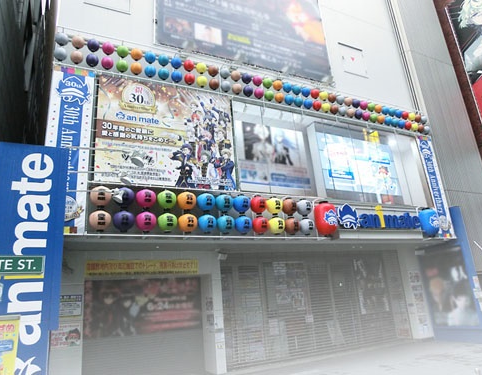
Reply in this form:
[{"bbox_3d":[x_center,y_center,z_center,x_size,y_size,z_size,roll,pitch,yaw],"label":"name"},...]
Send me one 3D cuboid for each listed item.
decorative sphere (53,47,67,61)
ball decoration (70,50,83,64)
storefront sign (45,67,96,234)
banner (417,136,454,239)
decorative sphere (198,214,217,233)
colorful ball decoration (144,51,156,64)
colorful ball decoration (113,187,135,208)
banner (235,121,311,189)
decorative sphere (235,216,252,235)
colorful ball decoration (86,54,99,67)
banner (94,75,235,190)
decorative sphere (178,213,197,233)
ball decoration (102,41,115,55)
[{"bbox_3d":[-4.066,-2.996,8.136,0.280,0.295,0.280,5,-20,-26],"label":"decorative sphere"},{"bbox_3d":[-3.577,-2.844,7.900,0.258,0.281,0.258,4,-19,-25],"label":"ball decoration"},{"bbox_3d":[-3.195,-0.754,6.791,0.704,3.302,0.060,4,-19,-26],"label":"storefront sign"},{"bbox_3d":[6.149,-0.061,11.405,0.753,3.345,0.060,4,-19,-26],"label":"banner"},{"bbox_3d":[-0.781,0.856,8.426,0.425,0.450,0.425,5,-20,-26],"label":"decorative sphere"},{"bbox_3d":[-2.026,-2.910,8.083,0.255,0.260,0.255,4,-19,-26],"label":"colorful ball decoration"},{"bbox_3d":[-2.492,0.229,7.762,0.425,0.450,0.425,5,-20,-26],"label":"colorful ball decoration"},{"bbox_3d":[0.862,-0.802,9.510,2.120,1.860,0.040,4,-19,-25],"label":"banner"},{"bbox_3d":[0.067,0.924,8.846,0.425,0.450,0.425,-4,-18,-1],"label":"decorative sphere"},{"bbox_3d":[-3.293,-2.822,8.034,0.258,0.281,0.258,4,-19,-25],"label":"colorful ball decoration"},{"bbox_3d":[-1.618,-1.213,8.349,3.172,2.502,0.040,4,-19,-25],"label":"banner"},{"bbox_3d":[-1.203,0.826,8.216,0.425,0.450,0.425,5,-20,-26],"label":"decorative sphere"},{"bbox_3d":[-2.829,-2.970,7.702,0.240,0.245,0.240,4,-19,-25],"label":"ball decoration"}]

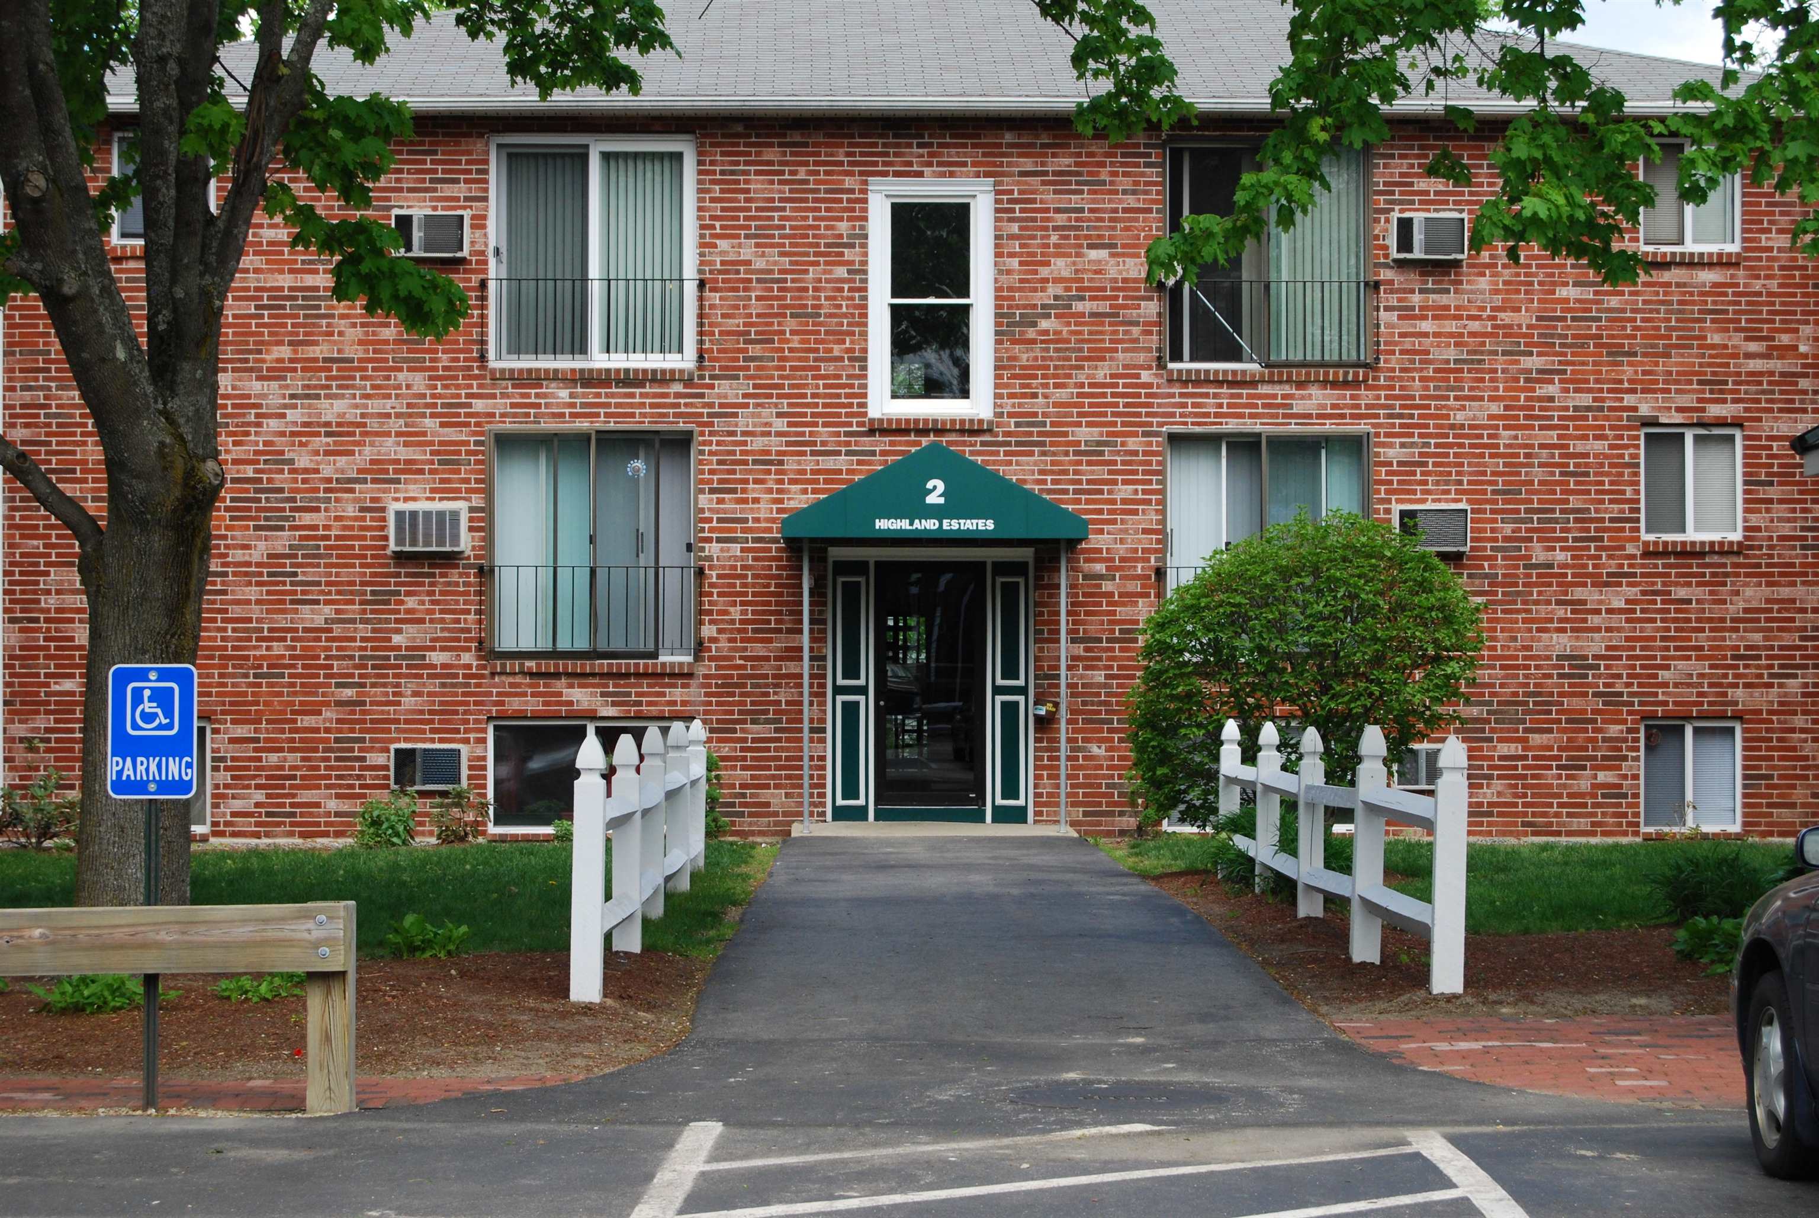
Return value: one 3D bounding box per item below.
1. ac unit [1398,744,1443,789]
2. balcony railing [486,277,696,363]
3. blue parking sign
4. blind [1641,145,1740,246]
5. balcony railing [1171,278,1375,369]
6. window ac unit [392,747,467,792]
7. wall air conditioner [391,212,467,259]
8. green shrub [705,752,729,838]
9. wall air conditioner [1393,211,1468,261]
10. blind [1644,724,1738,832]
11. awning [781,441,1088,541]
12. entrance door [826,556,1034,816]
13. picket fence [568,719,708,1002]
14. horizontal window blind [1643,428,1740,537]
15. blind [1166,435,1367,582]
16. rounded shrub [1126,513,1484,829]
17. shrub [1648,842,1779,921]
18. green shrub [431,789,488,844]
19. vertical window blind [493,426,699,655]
[{"bbox_3d":[4.574,1.395,36.380,0.660,0.400,0.420,0,-1,0],"label":"ac unit"},{"bbox_3d":[-2.802,-2.532,36.514,1.920,0.770,0.100,0,-1,-1],"label":"balcony railing"},{"bbox_3d":[-2.589,0.421,14.200,0.305,0.457,0.012,0,-2,-1],"label":"blue parking sign"},{"bbox_3d":[6.868,-3.632,36.540,0.840,0.916,0.050,0,-2,-1],"label":"blind"},{"bbox_3d":[3.183,-2.531,36.583,1.900,0.770,0.100,0,-1,-1],"label":"balcony railing"},{"bbox_3d":[-4.213,1.395,36.380,0.660,0.400,0.420,0,-1,0],"label":"window ac unit"},{"bbox_3d":[-4.169,-3.245,36.265,0.679,0.409,0.350,0,-2,-1],"label":"wall air conditioner"},{"bbox_3d":[-1.737,1.589,35.700,0.380,0.760,0.380,0,-2,-1],"label":"green shrub"},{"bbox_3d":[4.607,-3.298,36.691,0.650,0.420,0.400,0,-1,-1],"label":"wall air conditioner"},{"bbox_3d":[6.933,1.474,36.794,0.840,0.950,0.060,0,-1,-1],"label":"blind"},{"bbox_3d":[0.214,-0.985,35.670,2.587,0.826,1.250,0,-2,-1],"label":"awning"},{"bbox_3d":[0.181,0.688,36.520,1.790,2.380,0.120,0,-1,0],"label":"entrance door"},{"bbox_3d":[-1.528,1.273,24.900,0.160,1.210,12.100,0,-1,-1],"label":"picket fence"},{"bbox_3d":[6.893,-1.115,36.580,0.870,0.950,0.060,0,-1,0],"label":"horizontal window blind"},{"bbox_3d":[3.154,-0.564,36.600,1.780,1.920,0.090,0,-1,0],"label":"blind"},{"bbox_3d":[3.289,0.575,34.600,2.930,2.720,2.600,0,-1,-1],"label":"rounded shrub"},{"bbox_3d":[4.887,1.657,25.200,0.750,0.470,0.700,0,-2,-1],"label":"shrub"},{"bbox_3d":[-3.915,1.799,36.100,0.520,0.510,0.450,0,-1,0],"label":"green shrub"},{"bbox_3d":[-2.797,-0.577,36.603,1.830,2.020,0.130,0,-1,-1],"label":"vertical window blind"}]

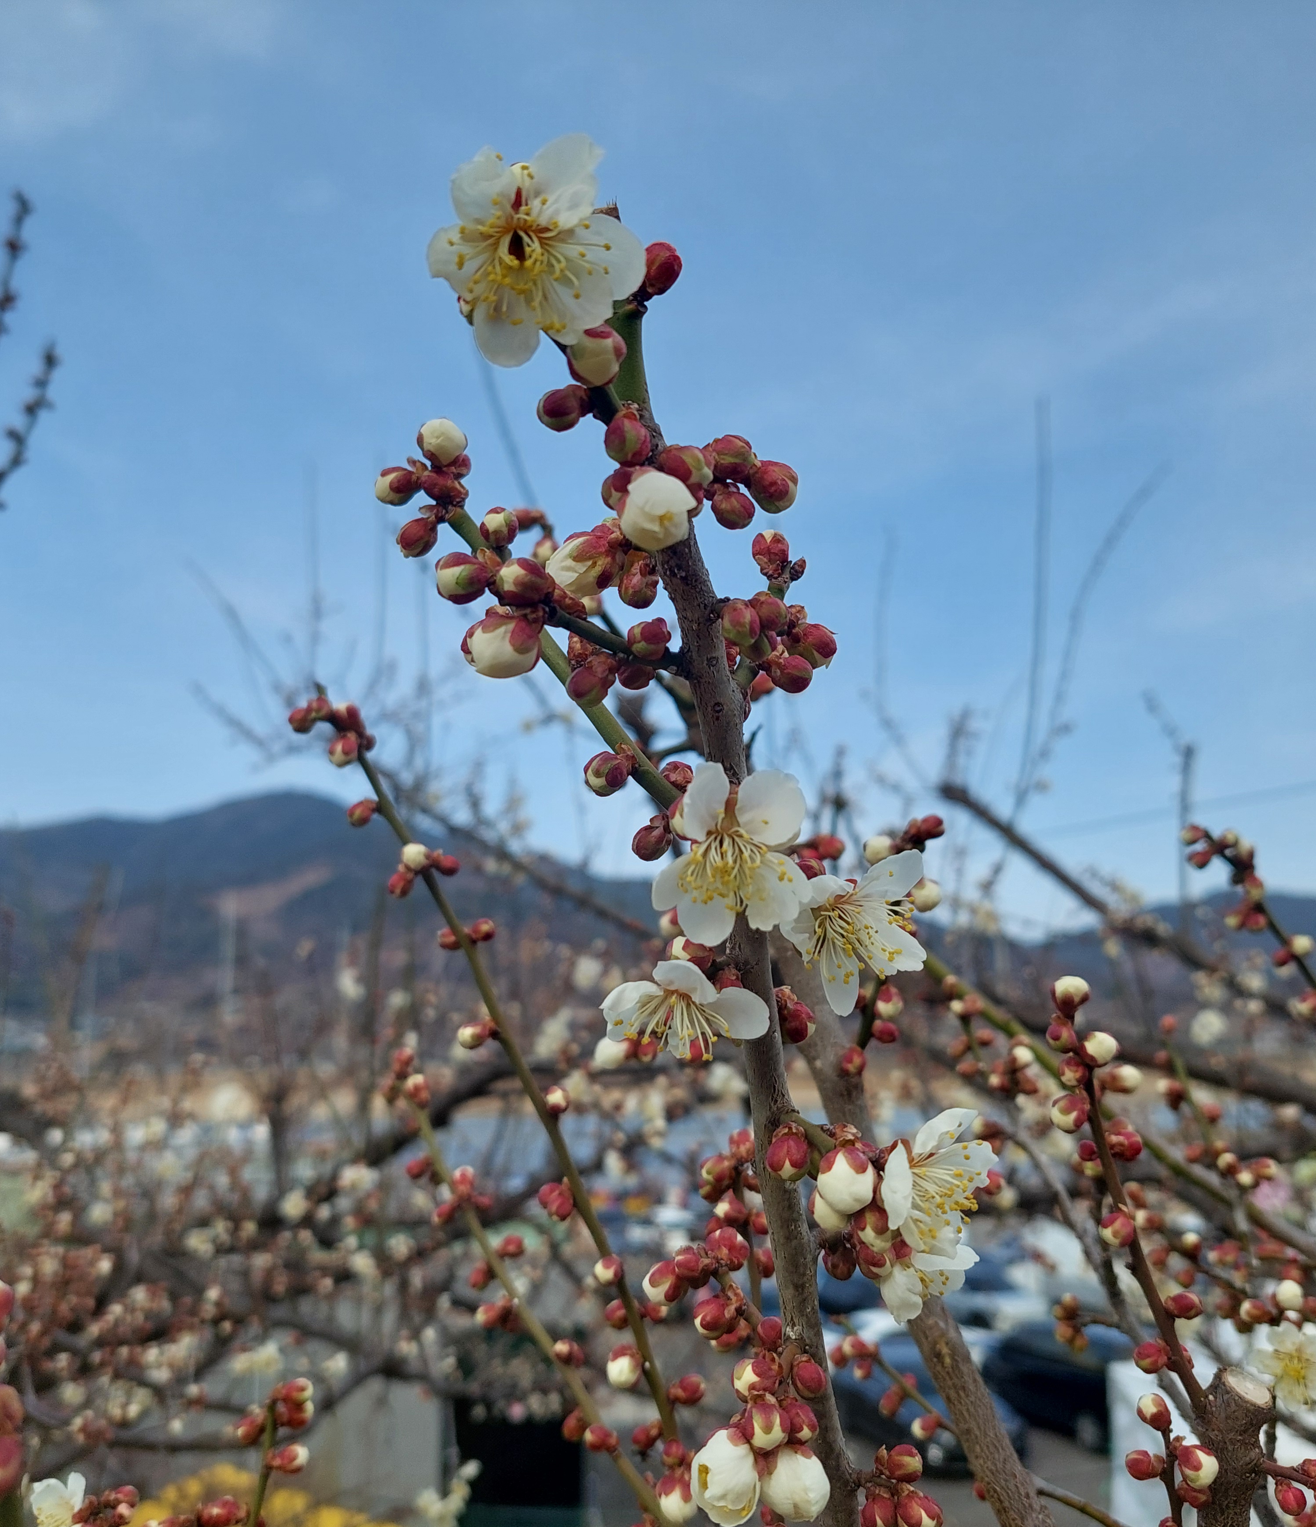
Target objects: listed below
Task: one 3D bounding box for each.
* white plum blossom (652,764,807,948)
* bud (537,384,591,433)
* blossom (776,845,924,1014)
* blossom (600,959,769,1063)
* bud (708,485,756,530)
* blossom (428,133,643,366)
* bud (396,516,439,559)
[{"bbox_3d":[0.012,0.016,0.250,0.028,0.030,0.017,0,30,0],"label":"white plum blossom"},{"bbox_3d":[-0.014,-0.054,0.222,0.008,0.007,0.007,-24,0,-20],"label":"bud"},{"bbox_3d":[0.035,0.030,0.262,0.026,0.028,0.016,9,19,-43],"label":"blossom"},{"bbox_3d":[0.004,0.039,0.228,0.025,0.013,0.020,2,-44,2],"label":"blossom"},{"bbox_3d":[0.011,-0.040,0.227,0.007,0.008,0.007,-6,-25,0],"label":"bud"},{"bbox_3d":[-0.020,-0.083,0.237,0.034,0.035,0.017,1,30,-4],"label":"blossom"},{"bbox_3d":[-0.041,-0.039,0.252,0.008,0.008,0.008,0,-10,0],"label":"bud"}]

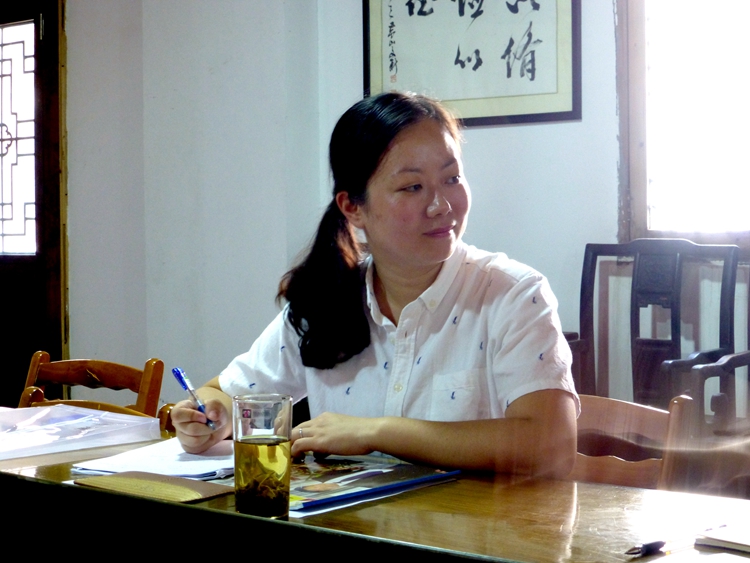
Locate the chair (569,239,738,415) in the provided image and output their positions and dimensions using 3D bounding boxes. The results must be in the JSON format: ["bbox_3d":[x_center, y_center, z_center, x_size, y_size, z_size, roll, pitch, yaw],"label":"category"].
[{"bbox_3d":[0.705,0.410,4.140,0.580,1.050,0.480,1,2,42],"label":"chair"}]

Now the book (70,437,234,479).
[{"bbox_3d":[-0.250,0.240,1.981,0.208,0.014,0.285,0,2,21],"label":"book"}]

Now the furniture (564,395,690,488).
[{"bbox_3d":[0.215,0.591,2.335,0.430,0.810,0.480,1,2,42],"label":"furniture"}]

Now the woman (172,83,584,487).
[{"bbox_3d":[0.070,0.363,2.120,0.600,1.270,0.700,0,2,25],"label":"woman"}]

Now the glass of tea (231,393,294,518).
[{"bbox_3d":[-0.124,0.194,1.580,0.067,0.129,0.067,-1,2,0],"label":"glass of tea"}]

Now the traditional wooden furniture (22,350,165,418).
[{"bbox_3d":[-0.790,0.578,3.100,0.430,0.800,0.480,1,2,42],"label":"traditional wooden furniture"}]

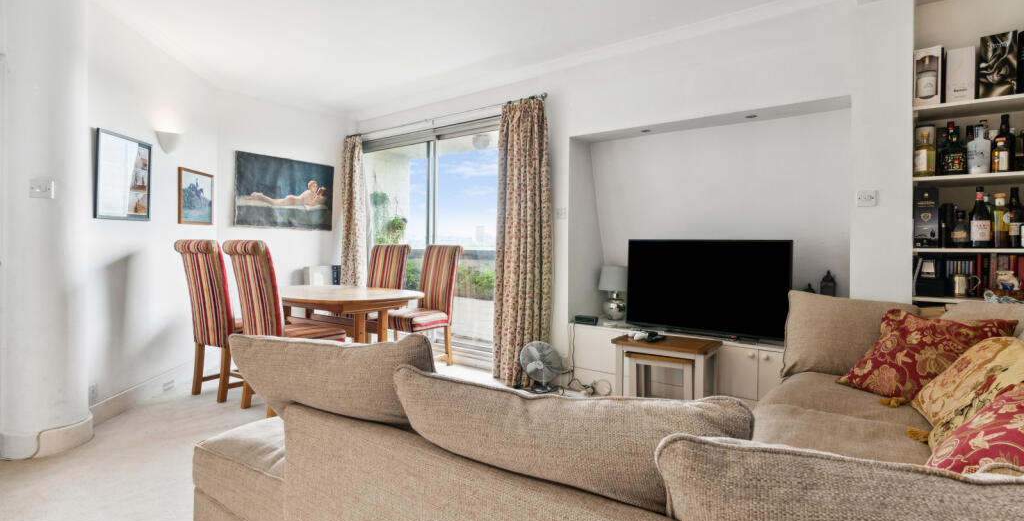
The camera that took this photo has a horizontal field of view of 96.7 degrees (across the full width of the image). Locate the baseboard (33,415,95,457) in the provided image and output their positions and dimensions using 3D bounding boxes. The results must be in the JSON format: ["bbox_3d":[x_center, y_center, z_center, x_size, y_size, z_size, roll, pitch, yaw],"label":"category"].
[{"bbox_3d":[-2.265,0.885,2.325,0.080,0.130,0.270,1,1,22],"label":"baseboard"}]

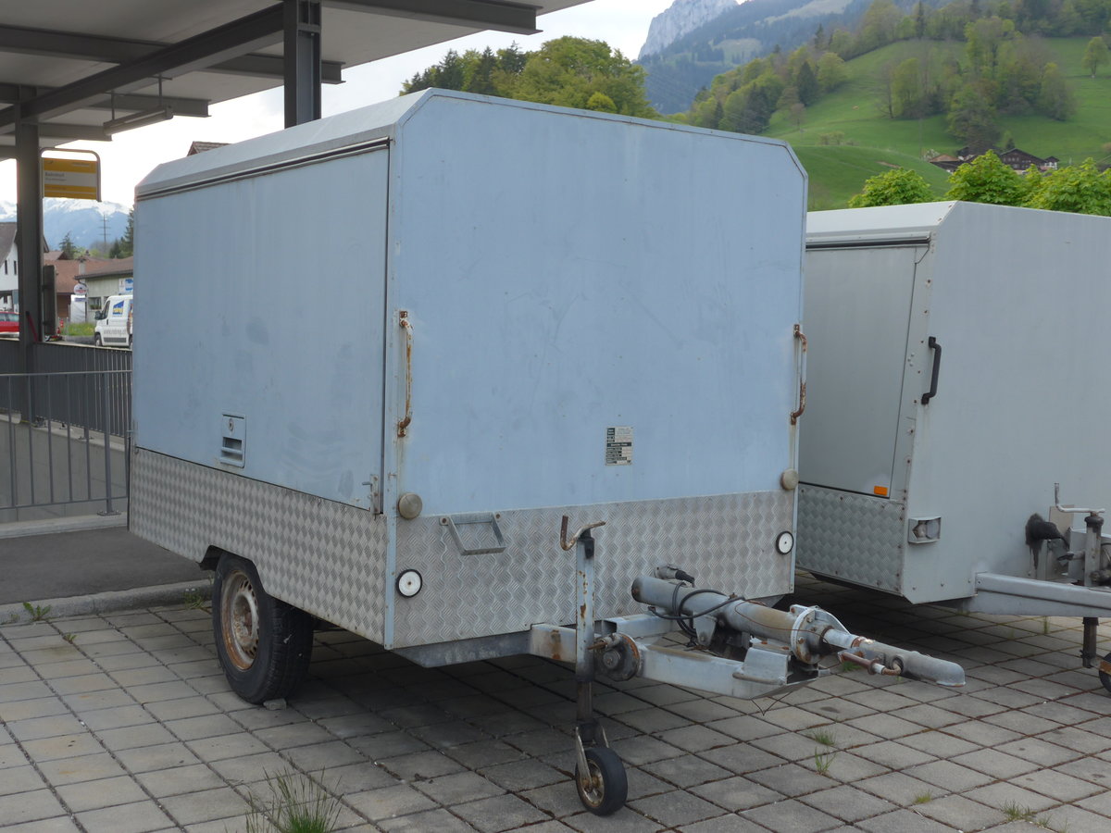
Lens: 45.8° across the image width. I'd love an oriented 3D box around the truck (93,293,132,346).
[{"bbox_3d":[-16.550,-3.750,52.400,2.050,2.270,5.200,-3,6,-44],"label":"truck"}]

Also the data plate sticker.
[{"bbox_3d":[0.227,0.103,4.628,0.120,0.136,0.003,-1,5,-35],"label":"data plate sticker"}]

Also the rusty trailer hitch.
[{"bbox_3d":[0.599,0.815,4.026,0.770,0.900,1.510,-1,5,-35],"label":"rusty trailer hitch"}]

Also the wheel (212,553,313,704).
[{"bbox_3d":[-1.177,0.810,5.265,0.185,0.655,0.655,-1,5,-35],"label":"wheel"}]

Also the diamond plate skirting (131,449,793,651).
[{"bbox_3d":[-0.532,0.421,5.703,1.790,0.409,2.579,-1,5,-35],"label":"diamond plate skirting"}]

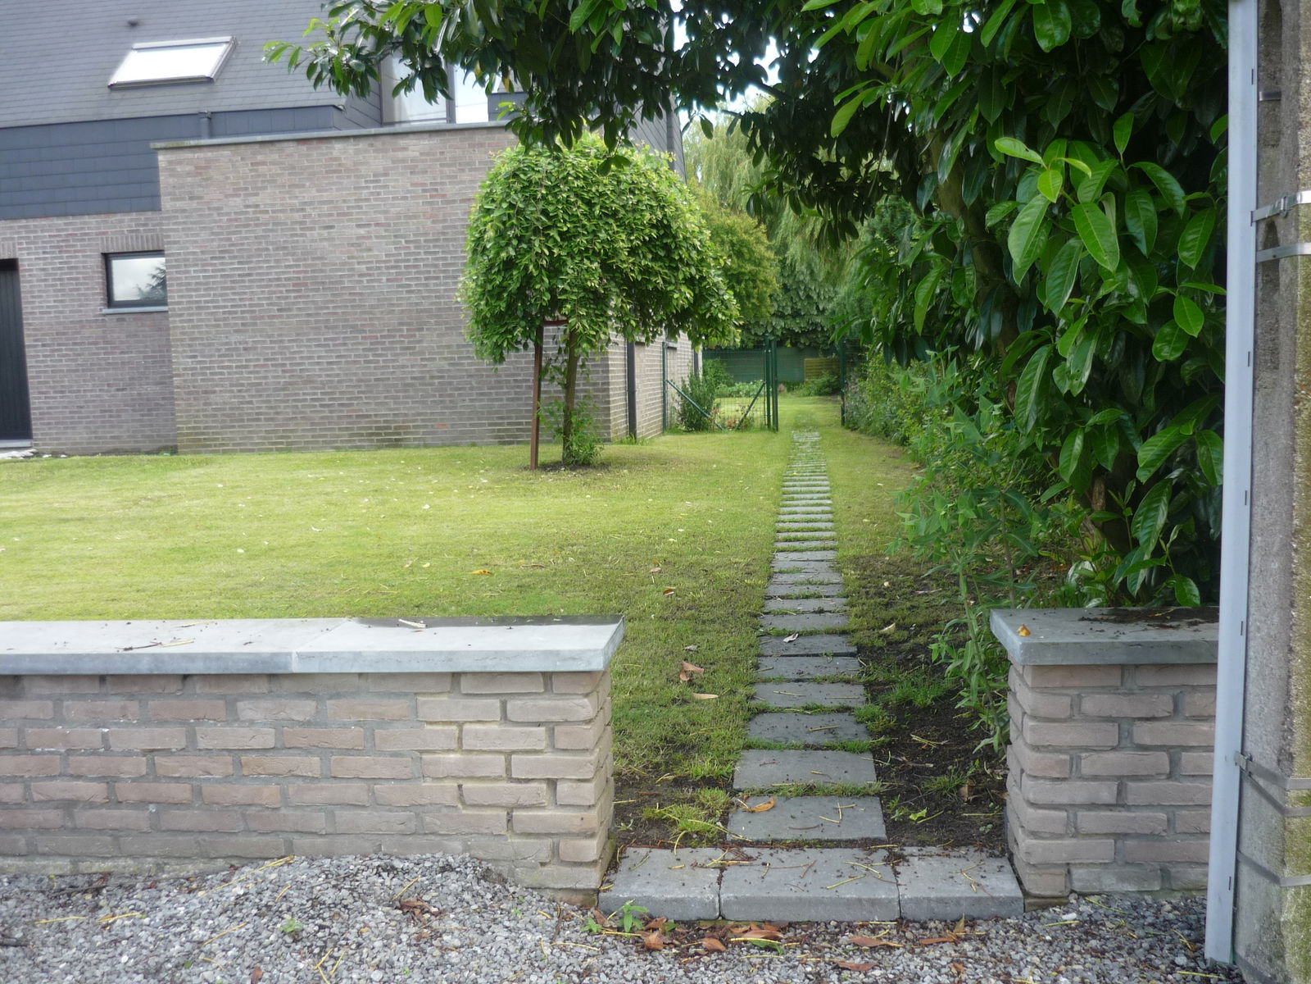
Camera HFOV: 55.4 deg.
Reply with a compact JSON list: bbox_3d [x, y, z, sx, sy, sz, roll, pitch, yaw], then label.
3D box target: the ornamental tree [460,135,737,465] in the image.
[{"bbox_3d":[-0.496,-1.712,11.200,2.400,2.920,2.350,-2,6,-2],"label":"ornamental tree"}]

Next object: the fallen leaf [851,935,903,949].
[{"bbox_3d":[0.455,0.925,2.565,0.102,0.011,0.036,0,6,18],"label":"fallen leaf"}]

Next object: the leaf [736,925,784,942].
[{"bbox_3d":[0.218,0.925,2.617,0.097,0.017,0.042,-2,6,4],"label":"leaf"}]

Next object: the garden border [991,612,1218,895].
[{"bbox_3d":[1.015,0.552,2.715,0.480,0.542,0.345,-1,6,7],"label":"garden border"}]

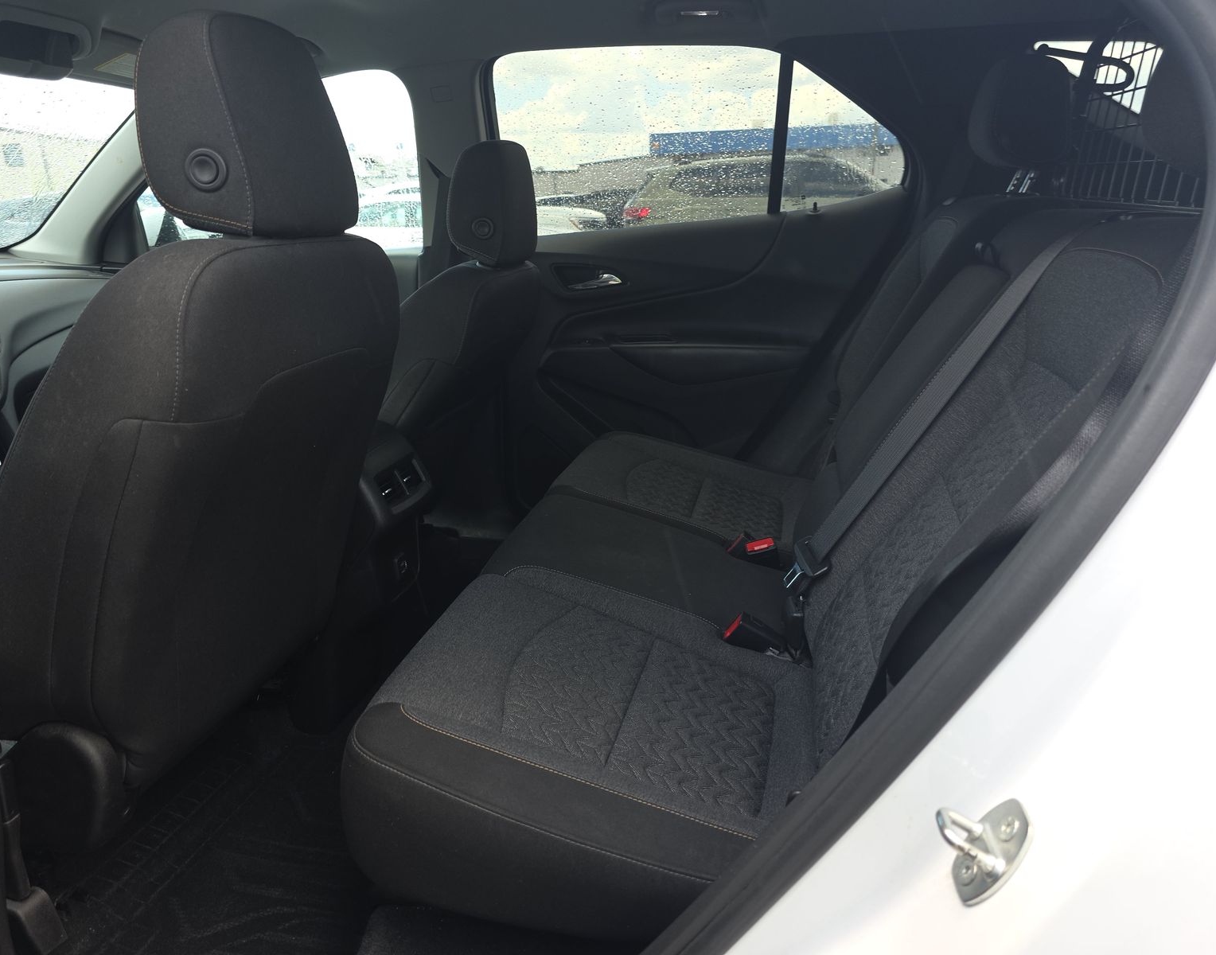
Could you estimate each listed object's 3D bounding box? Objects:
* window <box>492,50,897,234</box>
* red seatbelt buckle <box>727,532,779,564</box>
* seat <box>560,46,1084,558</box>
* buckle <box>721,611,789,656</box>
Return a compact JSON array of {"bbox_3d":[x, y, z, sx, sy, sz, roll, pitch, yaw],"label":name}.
[{"bbox_3d":[0.183,-0.703,1.807,0.870,0.380,0.040,4,36,12],"label":"window"},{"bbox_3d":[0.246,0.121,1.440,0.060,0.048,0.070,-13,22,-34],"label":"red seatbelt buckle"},{"bbox_3d":[0.335,-0.277,1.600,0.840,0.920,0.440,4,19,12],"label":"seat"},{"bbox_3d":[0.203,0.215,1.160,0.085,0.042,0.032,21,21,6],"label":"buckle"}]

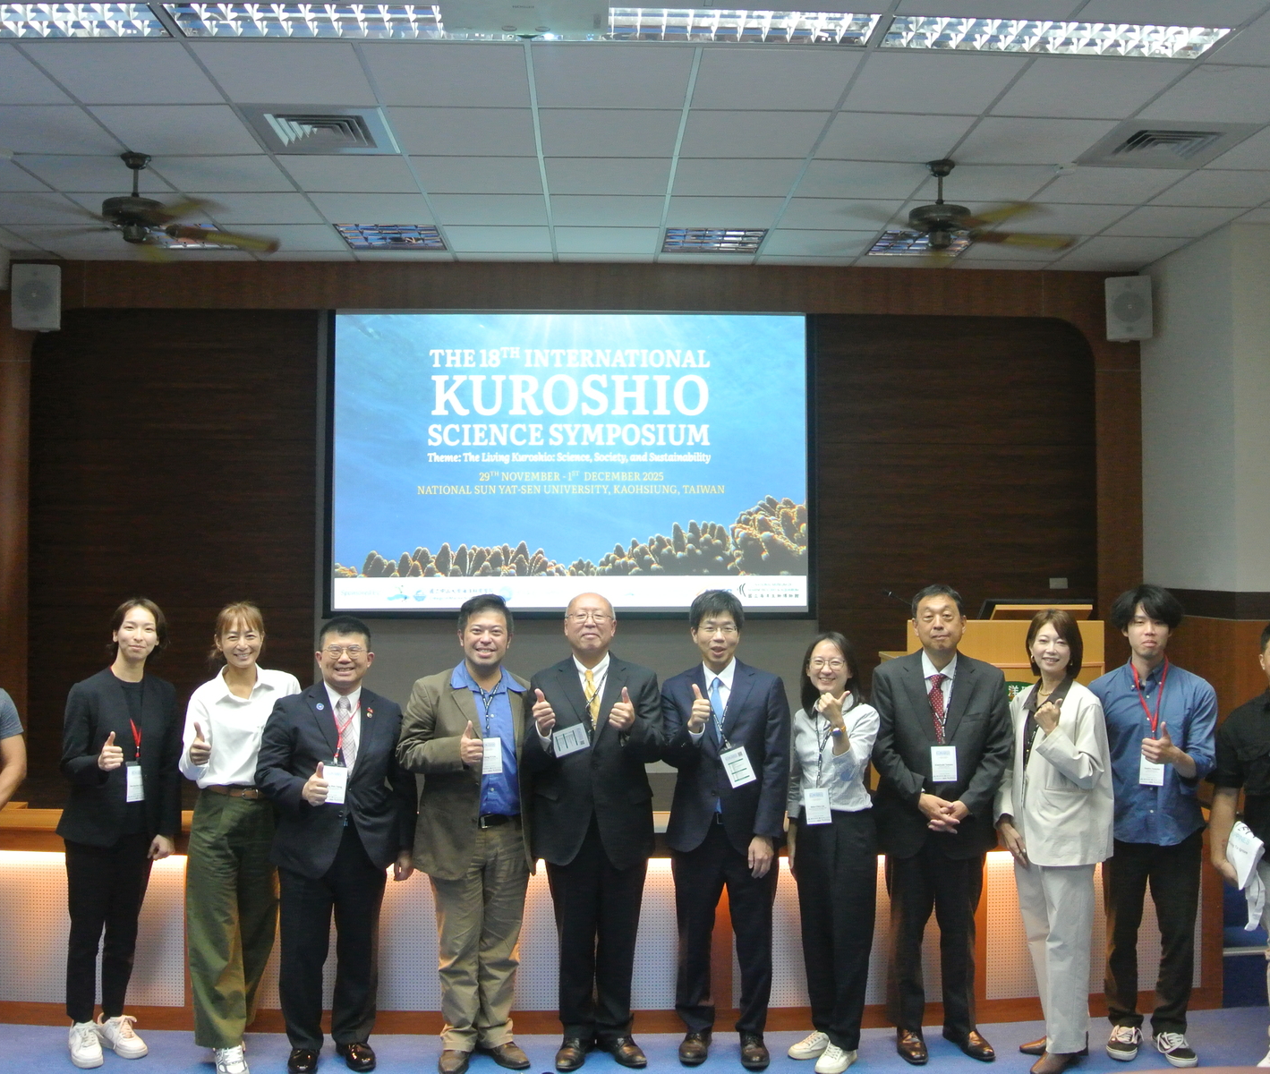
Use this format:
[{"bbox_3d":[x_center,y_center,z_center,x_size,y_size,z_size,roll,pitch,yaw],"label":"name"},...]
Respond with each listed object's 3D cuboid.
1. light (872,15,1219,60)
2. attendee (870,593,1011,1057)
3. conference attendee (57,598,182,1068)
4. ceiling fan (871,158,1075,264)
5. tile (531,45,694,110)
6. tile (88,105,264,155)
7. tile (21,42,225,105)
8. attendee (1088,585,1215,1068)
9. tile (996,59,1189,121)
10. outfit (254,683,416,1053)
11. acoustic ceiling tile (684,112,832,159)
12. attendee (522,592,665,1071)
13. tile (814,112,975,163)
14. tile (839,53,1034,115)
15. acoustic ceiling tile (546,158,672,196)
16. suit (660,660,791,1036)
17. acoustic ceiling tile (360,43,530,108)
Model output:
[{"bbox_3d":[1.433,-1.737,4.134,1.200,0.090,0.310,0,-1,-2],"label":"light"},{"bbox_3d":[1.159,1.054,4.564,0.516,1.766,0.400,0,0,6],"label":"attendee"},{"bbox_3d":[-1.903,1.073,4.460,0.460,1.690,0.400,0,-1,-18],"label":"conference attendee"},{"bbox_3d":[1.390,-1.505,5.470,1.280,0.410,1.280,0,-1,-2],"label":"ceiling fan"},{"bbox_3d":[-0.085,-1.720,4.490,0.600,0.020,0.600,0,0,-2],"label":"tile"},{"bbox_3d":[-1.909,-1.721,5.084,0.600,0.018,0.600,0,-1,-2],"label":"tile"},{"bbox_3d":[-1.863,-1.700,4.418,0.595,0.020,0.595,0,-1,-2],"label":"tile"},{"bbox_3d":[1.950,1.062,4.549,0.469,1.755,0.420,0,0,10],"label":"attendee"},{"bbox_3d":[1.701,-1.687,4.530,0.595,0.020,0.595,0,-1,-2],"label":"tile"},{"bbox_3d":[-1.110,1.218,4.464,0.587,1.358,0.420,0,0,-10],"label":"outfit"},{"bbox_3d":[0.498,-1.716,5.157,0.600,0.018,0.600,0,-1,-2],"label":"acoustic ceiling tile"},{"bbox_3d":[-0.152,1.063,4.460,0.520,1.720,0.440,0,-1,0],"label":"attendee"},{"bbox_3d":[1.101,-1.692,5.092,0.595,0.020,0.595,0,-1,-2],"label":"tile"},{"bbox_3d":[1.119,-1.714,4.574,0.600,0.018,0.600,0,-1,-2],"label":"tile"},{"bbox_3d":[-0.120,-1.689,5.645,0.595,0.020,0.595,0,-1,-2],"label":"acoustic ceiling tile"},{"bbox_3d":[0.335,1.135,4.488,0.480,1.400,0.360,0,-1,5],"label":"suit"},{"bbox_3d":[-0.688,-1.722,4.514,0.600,0.018,0.600,0,-1,-2],"label":"acoustic ceiling tile"}]

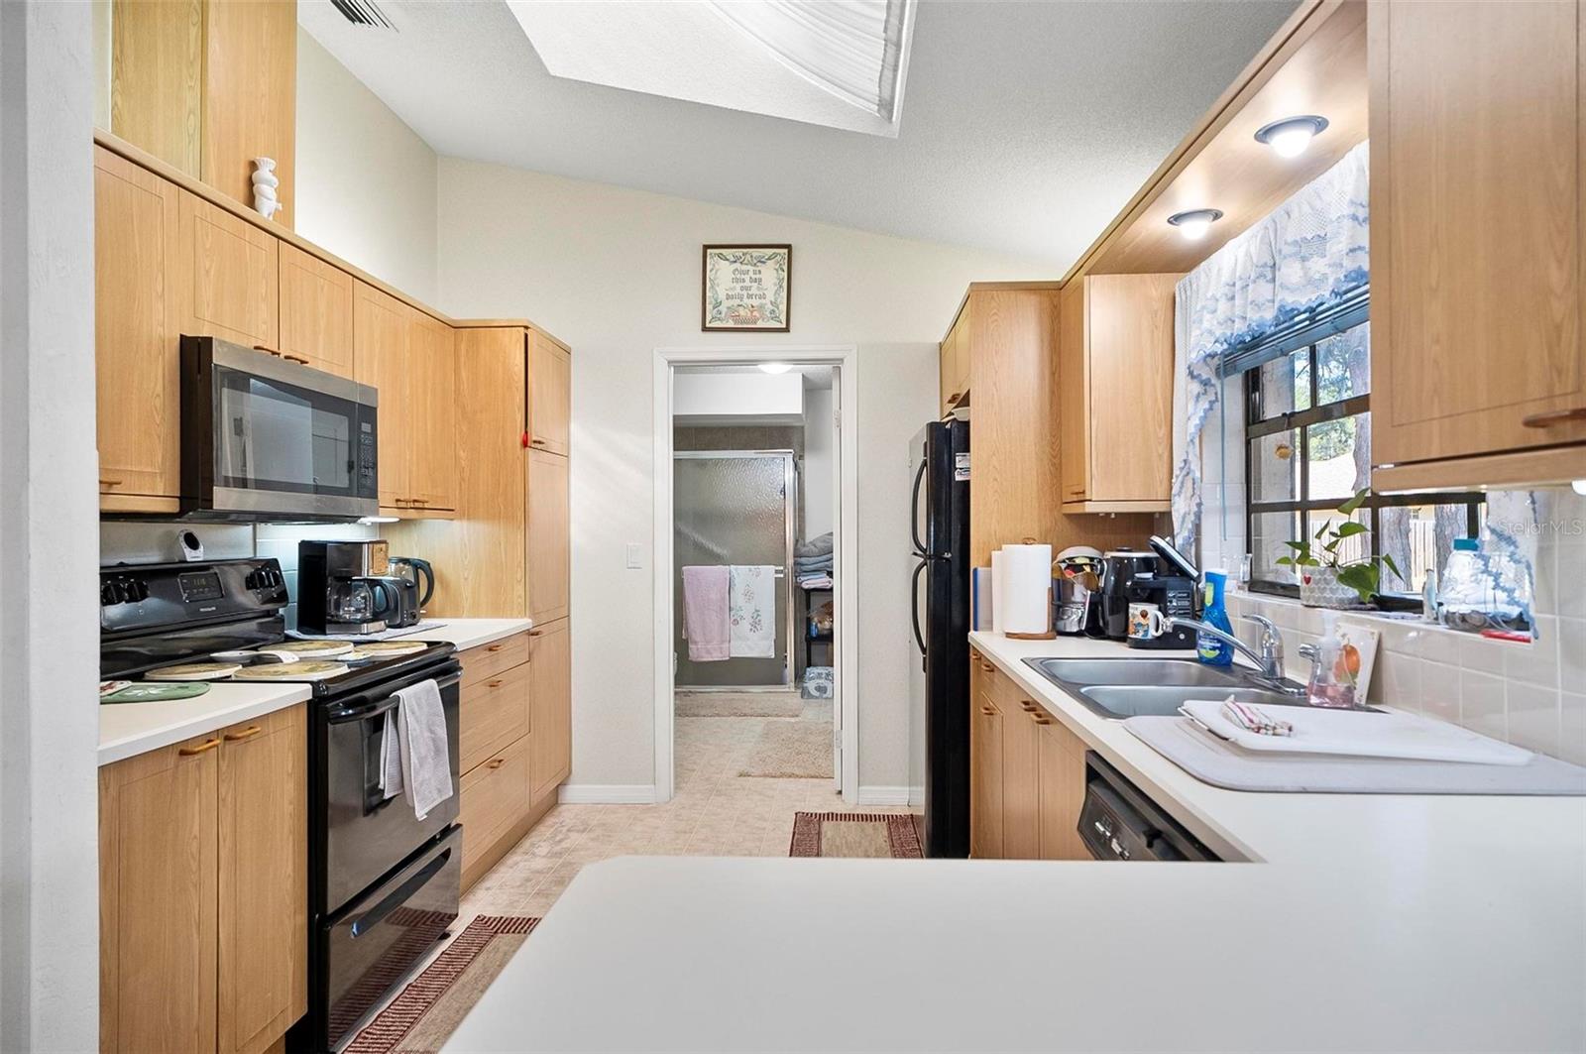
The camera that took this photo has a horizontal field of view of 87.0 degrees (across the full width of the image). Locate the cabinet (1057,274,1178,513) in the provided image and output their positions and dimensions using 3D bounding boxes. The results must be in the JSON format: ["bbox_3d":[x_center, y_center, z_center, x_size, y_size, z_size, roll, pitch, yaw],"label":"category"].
[{"bbox_3d":[1.089,-0.434,2.764,0.321,0.770,0.275,0,0,3],"label":"cabinet"}]

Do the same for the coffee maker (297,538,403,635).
[{"bbox_3d":[-1.598,0.216,3.023,0.286,0.325,0.173,0,0,3],"label":"coffee maker"}]

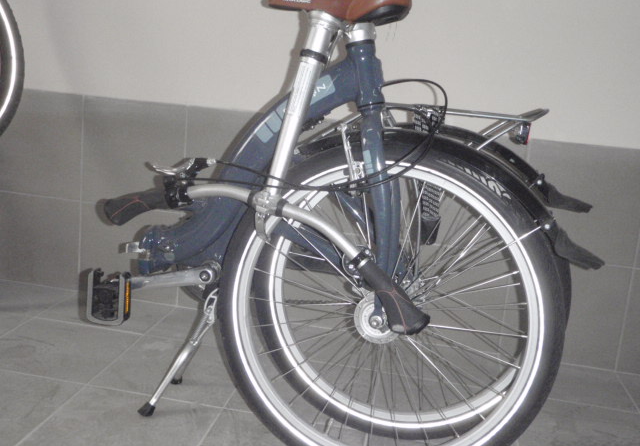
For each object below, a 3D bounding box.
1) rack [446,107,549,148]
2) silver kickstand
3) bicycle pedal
[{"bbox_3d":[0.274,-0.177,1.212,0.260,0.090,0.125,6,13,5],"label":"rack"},{"bbox_3d":[-0.274,0.250,1.357,0.138,0.262,0.165,7,13,6],"label":"silver kickstand"},{"bbox_3d":[-0.390,0.137,1.222,0.071,0.096,0.035,7,13,8],"label":"bicycle pedal"}]

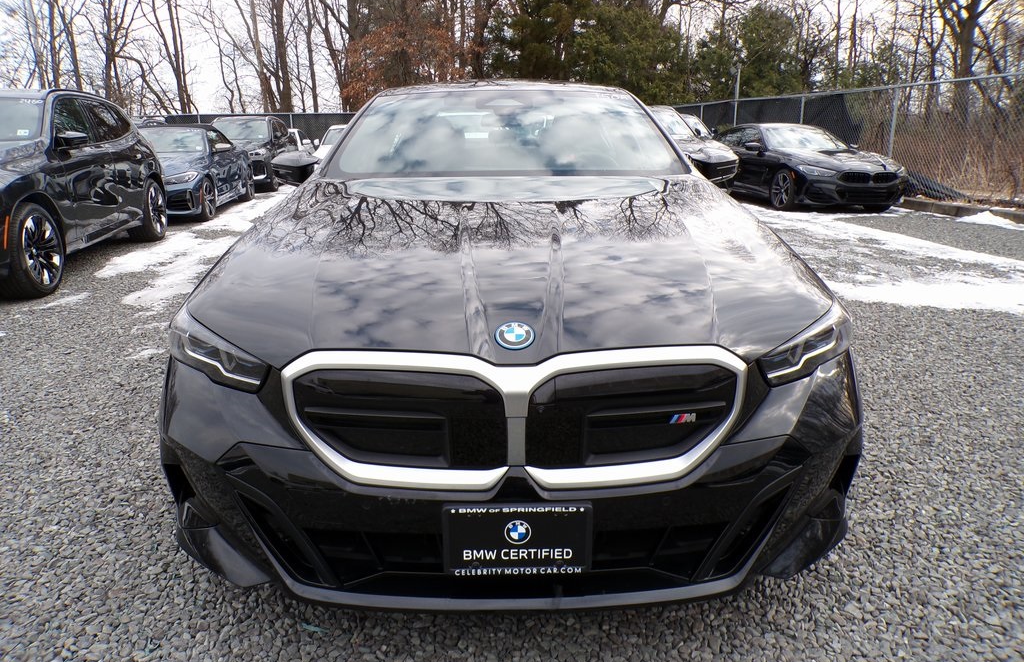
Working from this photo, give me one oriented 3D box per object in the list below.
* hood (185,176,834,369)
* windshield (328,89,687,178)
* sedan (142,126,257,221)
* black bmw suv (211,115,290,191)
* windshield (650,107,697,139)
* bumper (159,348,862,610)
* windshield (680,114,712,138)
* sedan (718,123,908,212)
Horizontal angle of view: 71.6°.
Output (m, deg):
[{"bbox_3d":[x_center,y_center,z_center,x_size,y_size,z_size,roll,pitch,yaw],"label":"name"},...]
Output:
[{"bbox_3d":[-0.004,-0.274,2.127,1.620,0.310,1.550,-1,16,0],"label":"hood"},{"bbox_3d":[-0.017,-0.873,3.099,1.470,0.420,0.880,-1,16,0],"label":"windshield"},{"bbox_3d":[-5.642,-2.733,11.846,1.850,1.385,4.770,-3,16,-7],"label":"sedan"},{"bbox_3d":[-6.508,-4.452,17.513,1.890,1.670,4.700,-2,16,-6],"label":"black bmw suv"},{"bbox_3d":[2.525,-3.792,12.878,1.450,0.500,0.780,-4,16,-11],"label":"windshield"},{"bbox_3d":[0.004,0.258,1.685,1.870,0.560,0.530,-1,16,0],"label":"bumper"},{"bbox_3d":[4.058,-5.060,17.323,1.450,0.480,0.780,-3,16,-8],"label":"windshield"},{"bbox_3d":[4.886,-3.051,12.753,1.920,1.380,4.980,-4,16,-10],"label":"sedan"}]

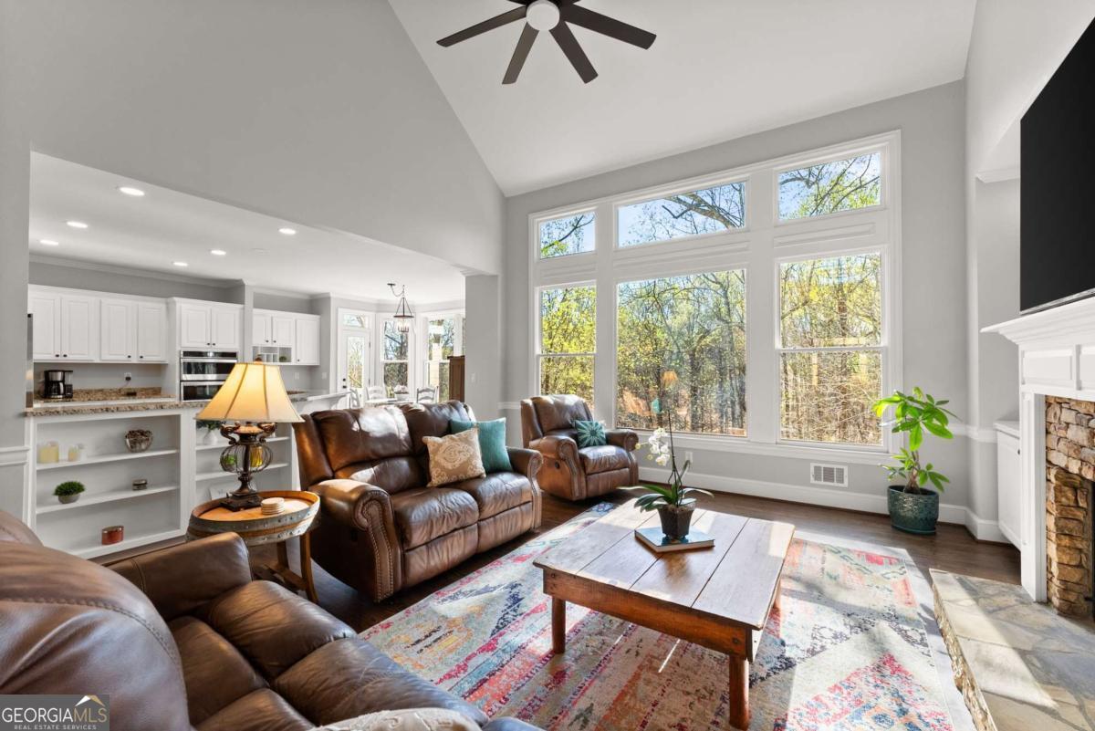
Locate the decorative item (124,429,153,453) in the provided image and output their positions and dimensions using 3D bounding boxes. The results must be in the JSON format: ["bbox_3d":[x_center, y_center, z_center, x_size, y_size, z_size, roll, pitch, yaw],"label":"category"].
[{"bbox_3d":[-3.070,0.572,3.203,0.155,0.170,0.155,0,-1,32],"label":"decorative item"}]

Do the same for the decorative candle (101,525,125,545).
[{"bbox_3d":[-3.091,1.207,3.027,0.110,0.093,0.110,-1,-1,31],"label":"decorative candle"}]

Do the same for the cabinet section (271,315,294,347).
[{"bbox_3d":[-4.909,-0.642,7.783,0.330,0.601,0.378,0,0,33],"label":"cabinet section"}]

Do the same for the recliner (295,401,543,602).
[{"bbox_3d":[-0.919,0.820,3.226,1.040,1.020,1.660,0,-1,37],"label":"recliner"}]

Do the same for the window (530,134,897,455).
[{"bbox_3d":[1.417,-0.607,4.679,3.860,2.860,0.120,-1,-1,31],"label":"window"}]

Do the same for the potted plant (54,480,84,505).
[{"bbox_3d":[-3.257,0.866,2.901,0.140,0.135,0.140,-1,-1,31],"label":"potted plant"}]

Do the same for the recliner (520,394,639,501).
[{"bbox_3d":[0.305,0.836,4.821,1.080,1.020,0.980,0,-1,-35],"label":"recliner"}]

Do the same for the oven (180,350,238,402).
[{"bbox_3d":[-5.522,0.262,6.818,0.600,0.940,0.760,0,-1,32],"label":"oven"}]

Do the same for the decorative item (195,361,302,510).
[{"bbox_3d":[-1.641,0.355,2.338,0.490,0.800,0.490,-1,-1,31],"label":"decorative item"}]

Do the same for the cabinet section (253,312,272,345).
[{"bbox_3d":[-5.104,-0.638,7.484,0.330,0.599,0.350,0,0,33],"label":"cabinet section"}]

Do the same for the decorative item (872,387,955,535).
[{"bbox_3d":[2.937,0.740,3.400,0.510,1.130,0.470,-1,-1,31],"label":"decorative item"}]

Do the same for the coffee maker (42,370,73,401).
[{"bbox_3d":[-6.440,0.250,5.597,0.240,0.360,0.250,-1,-1,31],"label":"coffee maker"}]

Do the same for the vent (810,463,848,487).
[{"bbox_3d":[2.607,1.016,3.944,0.290,0.190,0.025,-1,-1,31],"label":"vent"}]

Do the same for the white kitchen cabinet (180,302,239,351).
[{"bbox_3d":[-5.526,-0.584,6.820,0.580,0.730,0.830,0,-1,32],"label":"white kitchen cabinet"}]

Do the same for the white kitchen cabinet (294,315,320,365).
[{"bbox_3d":[-4.899,-0.495,8.544,0.320,0.990,0.510,-1,-1,31],"label":"white kitchen cabinet"}]

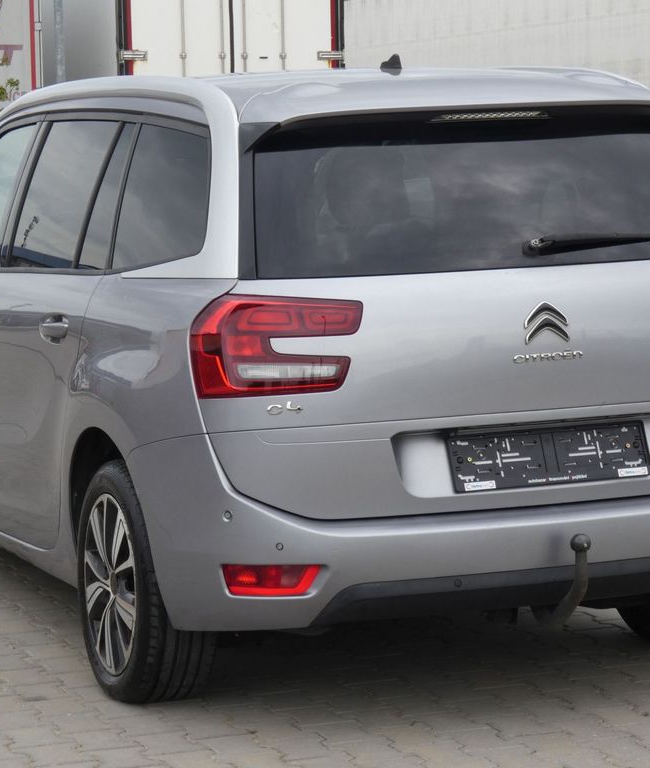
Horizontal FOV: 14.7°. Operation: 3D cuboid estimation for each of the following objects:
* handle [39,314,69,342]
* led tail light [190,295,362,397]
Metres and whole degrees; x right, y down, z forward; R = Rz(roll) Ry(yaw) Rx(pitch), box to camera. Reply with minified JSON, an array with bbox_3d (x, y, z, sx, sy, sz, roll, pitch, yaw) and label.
[{"bbox_3d":[-0.726,-0.149,6.738,0.050,0.065,0.200,-4,6,-22],"label":"handle"},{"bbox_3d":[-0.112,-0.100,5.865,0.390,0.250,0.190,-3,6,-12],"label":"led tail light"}]

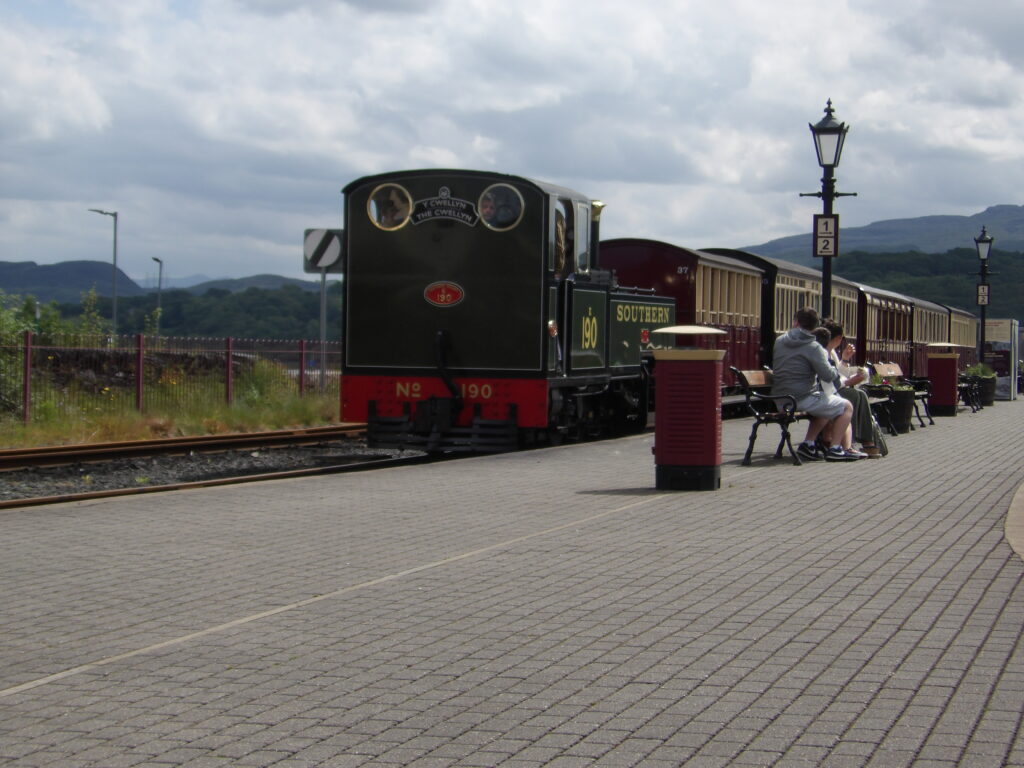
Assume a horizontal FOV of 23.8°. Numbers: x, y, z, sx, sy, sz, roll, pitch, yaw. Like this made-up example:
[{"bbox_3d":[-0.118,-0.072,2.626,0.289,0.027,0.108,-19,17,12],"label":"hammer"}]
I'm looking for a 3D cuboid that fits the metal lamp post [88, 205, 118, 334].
[{"bbox_3d":[-14.860,-3.320,88.000,1.050,6.000,0.300,1,1,-7],"label":"metal lamp post"}]

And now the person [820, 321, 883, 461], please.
[{"bbox_3d":[3.020,0.040,21.850,0.680,1.250,0.480,1,1,-6],"label":"person"}]

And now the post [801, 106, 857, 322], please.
[{"bbox_3d":[3.083,-1.077,23.700,0.560,3.440,0.400,1,1,15],"label":"post"}]

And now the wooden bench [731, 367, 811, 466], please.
[{"bbox_3d":[2.440,0.250,21.300,0.610,0.830,2.300,1,1,15],"label":"wooden bench"}]

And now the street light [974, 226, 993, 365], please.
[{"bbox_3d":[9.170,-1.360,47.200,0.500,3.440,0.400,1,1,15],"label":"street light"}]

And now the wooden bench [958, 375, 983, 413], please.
[{"bbox_3d":[7.400,0.040,39.500,0.610,0.820,2.200,1,1,15],"label":"wooden bench"}]

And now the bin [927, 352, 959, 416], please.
[{"bbox_3d":[6.556,-0.050,36.900,0.480,1.070,0.470,1,1,12],"label":"bin"}]

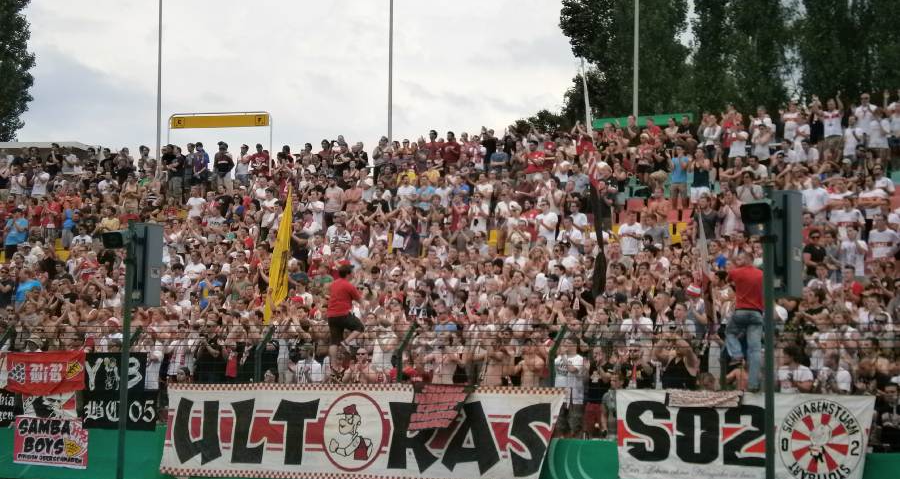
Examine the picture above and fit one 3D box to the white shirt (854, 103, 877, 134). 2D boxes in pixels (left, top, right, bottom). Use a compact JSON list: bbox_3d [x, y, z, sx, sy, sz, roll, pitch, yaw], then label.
[{"bbox_3d":[9.908,-2.838,37.200,0.530,0.720,0.310,-2,-6,28],"label":"white shirt"}]

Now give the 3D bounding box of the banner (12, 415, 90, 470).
[{"bbox_3d":[-6.325,3.214,24.700,1.380,0.760,0.050,-2,-9,24],"label":"banner"}]

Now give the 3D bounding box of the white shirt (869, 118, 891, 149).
[{"bbox_3d":[9.086,-2.242,33.000,0.500,0.660,0.300,-1,-4,20],"label":"white shirt"}]

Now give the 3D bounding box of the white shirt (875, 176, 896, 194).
[{"bbox_3d":[8.012,-0.883,28.700,0.500,0.650,0.300,-1,-4,21],"label":"white shirt"}]

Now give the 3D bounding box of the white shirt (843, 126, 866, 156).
[{"bbox_3d":[9.116,-2.211,35.200,0.500,0.670,0.300,-3,-6,38],"label":"white shirt"}]

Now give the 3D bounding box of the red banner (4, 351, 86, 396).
[{"bbox_3d":[-6.482,2.139,25.000,1.530,0.680,0.060,-2,-7,24],"label":"red banner"}]

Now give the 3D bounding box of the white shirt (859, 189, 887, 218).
[{"bbox_3d":[7.628,-0.648,28.100,0.520,0.620,0.320,-1,-4,20],"label":"white shirt"}]

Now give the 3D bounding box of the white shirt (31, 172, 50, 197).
[{"bbox_3d":[-11.812,-1.587,45.000,0.520,0.690,0.310,-1,-5,14],"label":"white shirt"}]

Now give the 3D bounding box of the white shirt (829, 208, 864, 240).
[{"bbox_3d":[7.193,-0.218,28.300,0.620,0.680,0.330,-1,-5,22],"label":"white shirt"}]

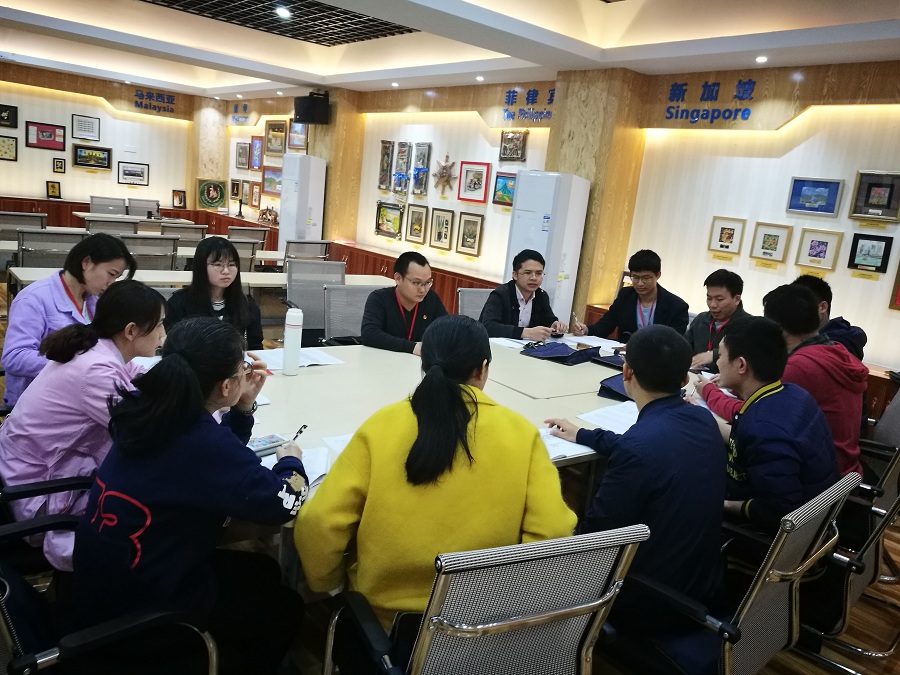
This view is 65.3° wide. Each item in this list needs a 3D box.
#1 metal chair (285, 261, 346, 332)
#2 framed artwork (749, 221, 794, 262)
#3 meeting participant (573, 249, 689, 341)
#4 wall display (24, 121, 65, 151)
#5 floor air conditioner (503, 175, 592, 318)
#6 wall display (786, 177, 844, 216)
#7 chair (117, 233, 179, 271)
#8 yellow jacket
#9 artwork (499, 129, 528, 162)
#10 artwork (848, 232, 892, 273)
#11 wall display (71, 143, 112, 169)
[{"bbox_3d":[-0.935,-0.064,5.213,0.560,0.950,0.600,-1,14,-29],"label":"metal chair"},{"bbox_3d":[2.142,-0.629,4.664,0.035,0.243,0.248,-4,16,-40],"label":"framed artwork"},{"bbox_3d":[1.050,0.138,4.136,0.560,1.300,0.660,17,16,41],"label":"meeting participant"},{"bbox_3d":[-5.659,-2.811,9.835,0.487,0.345,0.030,-4,16,-40],"label":"wall display"},{"bbox_3d":[0.771,-0.481,5.975,0.340,1.780,0.500,-5,16,-40],"label":"floor air conditioner"},{"bbox_3d":[2.490,-0.964,4.812,0.030,0.242,0.350,-5,16,-40],"label":"wall display"},{"bbox_3d":[-2.732,-0.461,6.203,0.560,0.950,0.600,-5,16,-40],"label":"chair"},{"bbox_3d":[-0.065,0.395,1.928,0.700,0.580,0.440,1,13,-21],"label":"yellow jacket"},{"bbox_3d":[0.595,-1.737,6.388,0.035,0.261,0.330,-4,16,-40],"label":"artwork"},{"bbox_3d":[2.532,-0.504,4.217,0.035,0.210,0.214,-4,16,-40],"label":"artwork"},{"bbox_3d":[-5.228,-2.624,10.269,0.530,0.334,0.030,-4,16,-40],"label":"wall display"}]

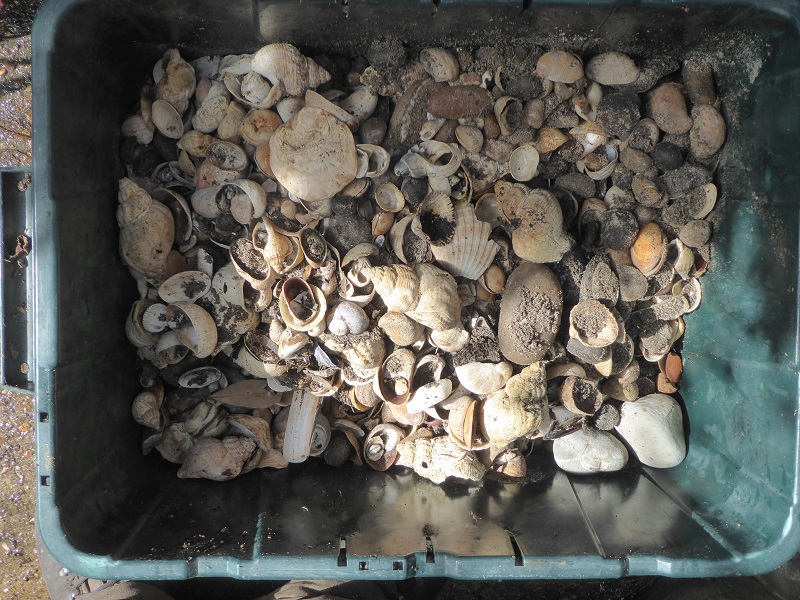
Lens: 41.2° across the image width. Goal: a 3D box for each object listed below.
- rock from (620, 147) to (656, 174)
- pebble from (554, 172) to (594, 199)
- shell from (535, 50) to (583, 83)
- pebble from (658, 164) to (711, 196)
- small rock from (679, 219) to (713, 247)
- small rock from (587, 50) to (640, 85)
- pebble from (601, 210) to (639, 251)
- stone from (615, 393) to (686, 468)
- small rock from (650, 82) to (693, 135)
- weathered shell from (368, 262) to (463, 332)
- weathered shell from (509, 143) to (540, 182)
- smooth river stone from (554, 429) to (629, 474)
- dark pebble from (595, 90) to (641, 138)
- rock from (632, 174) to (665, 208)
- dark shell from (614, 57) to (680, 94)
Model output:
[{"bbox_3d":[0.195,-0.115,0.872,0.030,0.019,0.020,30,94,-5],"label":"rock"},{"bbox_3d":[0.159,-0.105,0.965,0.039,0.020,0.024,22,92,-2],"label":"pebble"},{"bbox_3d":[0.131,-0.190,0.865,0.039,0.021,0.025,8,95,-2],"label":"shell"},{"bbox_3d":[0.235,-0.099,0.876,0.045,0.019,0.023,-18,97,-1],"label":"pebble"},{"bbox_3d":[0.244,-0.056,0.875,0.026,0.019,0.021,15,94,-3],"label":"small rock"},{"bbox_3d":[0.173,-0.189,0.865,0.043,0.022,0.026,3,95,-2],"label":"small rock"},{"bbox_3d":[0.180,-0.057,0.874,0.033,0.022,0.031,20,95,-4],"label":"pebble"},{"bbox_3d":[0.216,0.109,0.895,0.053,0.036,0.069,-37,95,2],"label":"stone"},{"bbox_3d":[0.220,-0.155,0.868,0.030,0.023,0.043,-18,95,0],"label":"small rock"},{"bbox_3d":[0.011,-0.002,0.930,0.091,0.050,0.052,33,92,-3],"label":"weathered shell"},{"bbox_3d":[0.112,-0.124,0.957,0.027,0.012,0.035,18,92,-2],"label":"weathered shell"},{"bbox_3d":[0.163,0.129,0.909,0.065,0.039,0.040,5,96,-3],"label":"smooth river stone"},{"bbox_3d":[0.179,-0.151,0.872,0.036,0.029,0.039,4,95,-2],"label":"dark pebble"},{"bbox_3d":[0.204,-0.089,0.872,0.033,0.018,0.022,40,93,-6],"label":"rock"},{"bbox_3d":[0.202,-0.183,0.868,0.056,0.021,0.022,-24,97,0],"label":"dark shell"}]

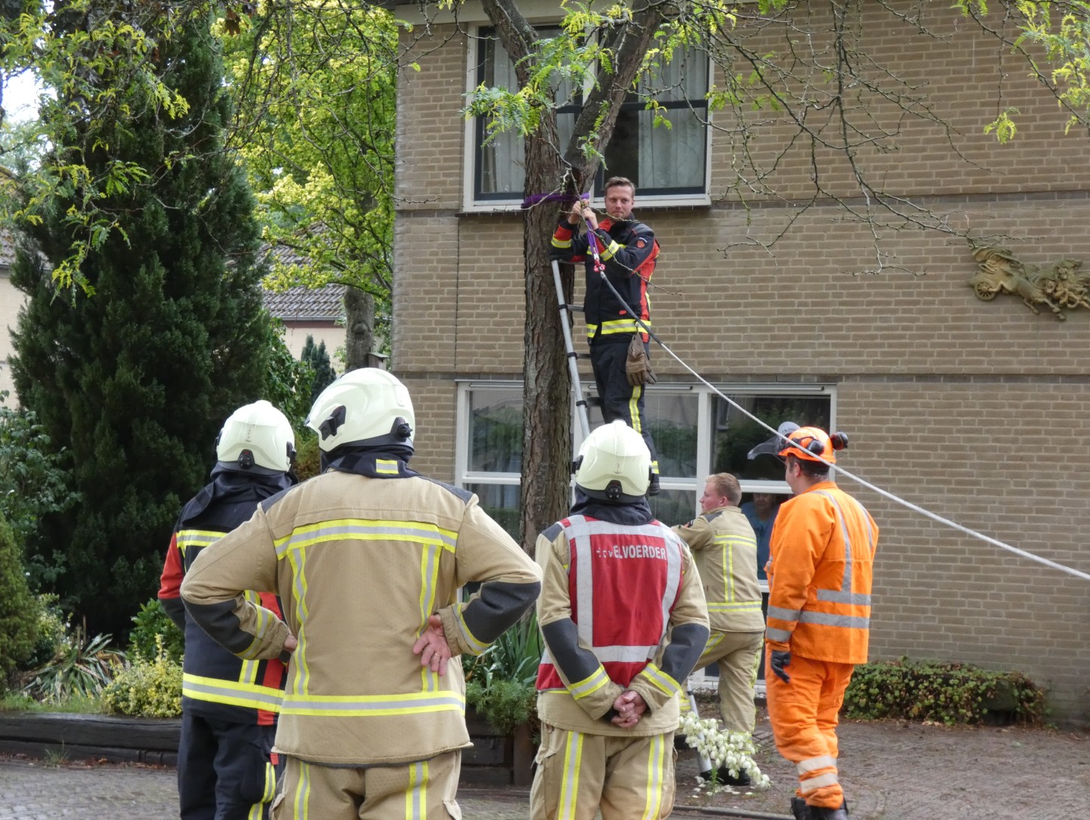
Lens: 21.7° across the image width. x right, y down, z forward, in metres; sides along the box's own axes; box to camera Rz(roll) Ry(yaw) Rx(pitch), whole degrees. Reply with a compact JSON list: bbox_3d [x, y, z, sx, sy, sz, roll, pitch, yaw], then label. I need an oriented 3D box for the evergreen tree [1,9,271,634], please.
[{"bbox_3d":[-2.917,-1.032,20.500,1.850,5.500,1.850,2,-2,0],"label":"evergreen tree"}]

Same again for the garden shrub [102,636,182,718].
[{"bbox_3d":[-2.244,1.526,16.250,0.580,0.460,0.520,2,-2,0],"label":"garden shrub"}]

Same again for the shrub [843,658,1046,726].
[{"bbox_3d":[2.783,1.971,19.850,1.500,0.460,0.520,1,-2,31],"label":"shrub"}]

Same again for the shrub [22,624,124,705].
[{"bbox_3d":[-2.756,1.484,16.600,0.600,0.460,0.550,2,-2,0],"label":"shrub"}]

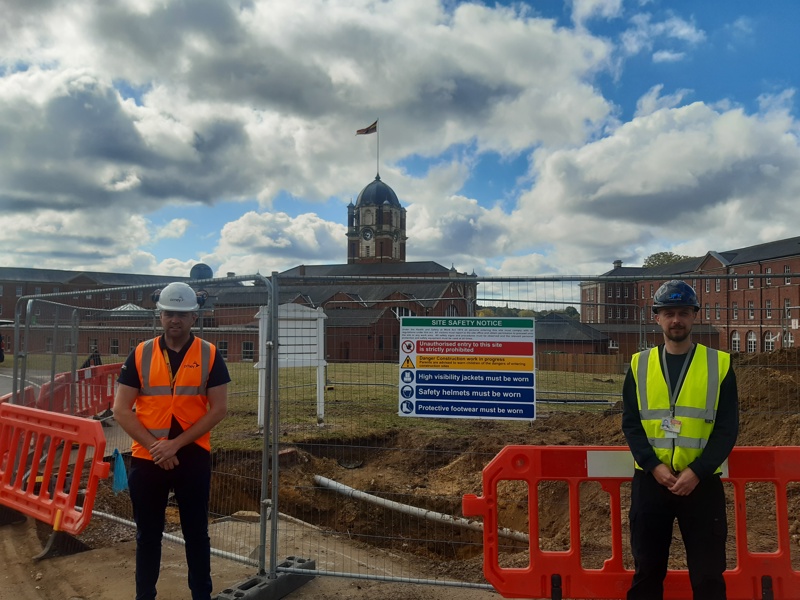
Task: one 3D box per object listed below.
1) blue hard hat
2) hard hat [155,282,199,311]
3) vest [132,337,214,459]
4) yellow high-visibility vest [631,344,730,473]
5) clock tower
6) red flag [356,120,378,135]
[{"bbox_3d":[1.288,-0.014,2.800,0.220,0.155,0.285,0,-2,25],"label":"blue hard hat"},{"bbox_3d":[-1.134,-0.015,3.070,0.215,0.150,0.280,1,-2,-14],"label":"hard hat"},{"bbox_3d":[-1.149,0.488,3.070,0.415,0.620,0.280,1,-2,-15],"label":"vest"},{"bbox_3d":[1.307,0.492,2.800,0.460,0.600,0.280,-1,-2,27],"label":"yellow high-visibility vest"},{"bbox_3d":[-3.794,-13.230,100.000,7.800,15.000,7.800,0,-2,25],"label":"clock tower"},{"bbox_3d":[-5.409,-28.707,100.000,3.500,2.200,0.600,0,-2,0],"label":"red flag"}]

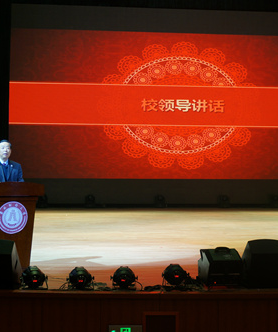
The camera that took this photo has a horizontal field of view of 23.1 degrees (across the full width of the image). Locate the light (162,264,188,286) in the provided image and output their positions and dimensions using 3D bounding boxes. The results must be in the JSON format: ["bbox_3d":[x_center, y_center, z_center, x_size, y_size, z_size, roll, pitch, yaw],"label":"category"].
[{"bbox_3d":[0.405,1.245,7.750,0.280,0.240,0.260,0,0,0],"label":"light"}]

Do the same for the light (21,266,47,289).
[{"bbox_3d":[-1.175,1.255,7.650,0.280,0.240,0.260,0,0,0],"label":"light"}]

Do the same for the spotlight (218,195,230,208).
[{"bbox_3d":[2.560,1.070,20.500,0.340,0.390,0.310,0,0,0],"label":"spotlight"}]

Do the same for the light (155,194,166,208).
[{"bbox_3d":[0.640,1.070,20.500,0.330,0.390,0.310,0,0,0],"label":"light"}]

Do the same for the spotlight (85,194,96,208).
[{"bbox_3d":[-1.466,1.070,20.500,0.330,0.390,0.310,0,0,0],"label":"spotlight"}]

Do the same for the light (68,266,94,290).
[{"bbox_3d":[-0.652,1.250,7.630,0.290,0.250,0.270,0,0,0],"label":"light"}]

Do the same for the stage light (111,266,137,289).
[{"bbox_3d":[-0.162,1.250,7.620,0.290,0.250,0.270,0,0,0],"label":"stage light"}]

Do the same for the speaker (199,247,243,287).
[{"bbox_3d":[0.960,1.175,7.950,0.410,0.390,0.450,0,0,-10],"label":"speaker"}]

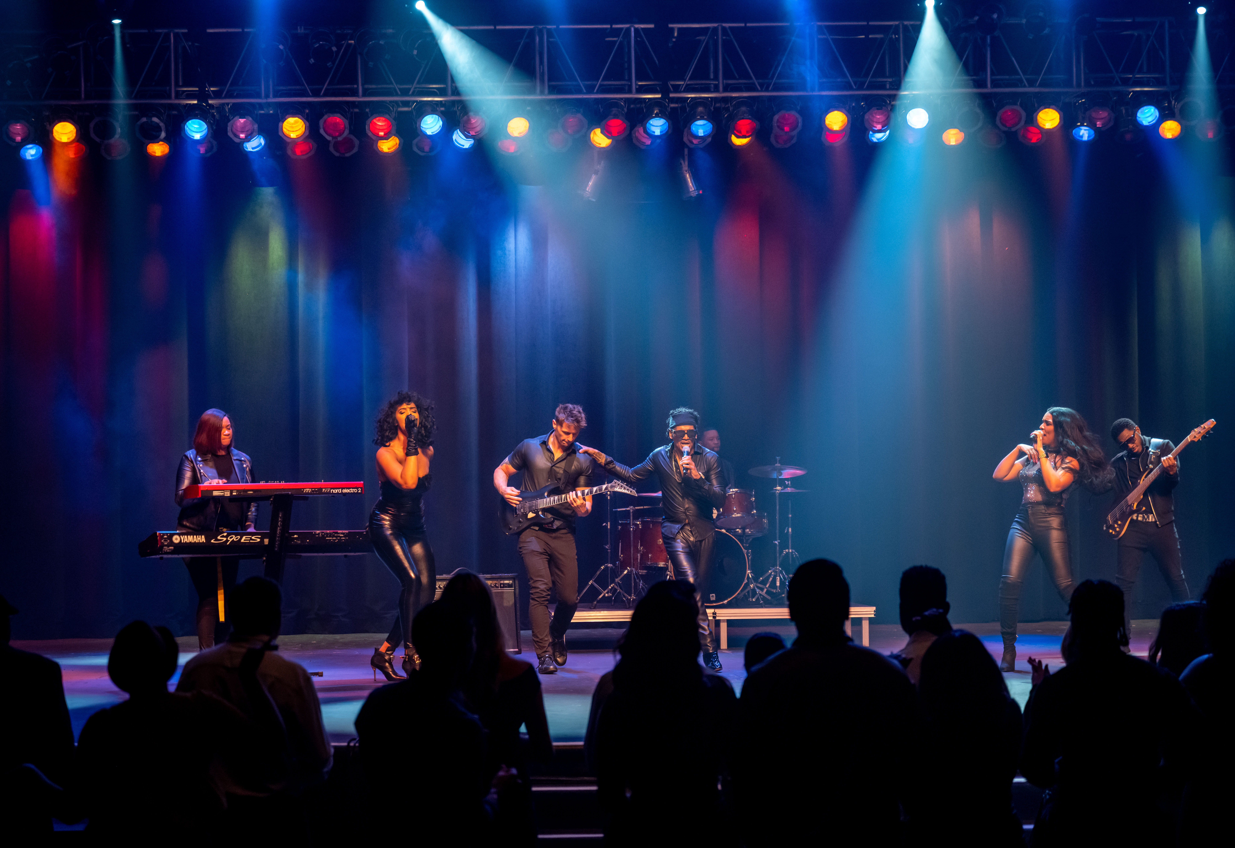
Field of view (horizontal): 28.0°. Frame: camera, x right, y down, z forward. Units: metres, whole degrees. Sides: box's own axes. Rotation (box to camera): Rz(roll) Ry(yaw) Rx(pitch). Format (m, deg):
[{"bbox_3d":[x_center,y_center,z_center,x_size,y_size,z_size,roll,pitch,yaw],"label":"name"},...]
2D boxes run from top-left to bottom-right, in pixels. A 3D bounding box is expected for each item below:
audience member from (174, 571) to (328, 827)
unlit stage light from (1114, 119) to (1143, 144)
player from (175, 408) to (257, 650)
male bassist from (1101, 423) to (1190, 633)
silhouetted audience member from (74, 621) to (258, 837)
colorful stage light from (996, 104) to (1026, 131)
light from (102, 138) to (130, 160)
[{"bbox_3d":[-1.196,1.278,8.165,0.500,1.550,0.350,-1,-3,-2],"label":"audience member"},{"bbox_3d":[4.258,-2.491,20.689,0.240,0.240,0.320,0,36,0],"label":"unlit stage light"},{"bbox_3d":[-2.618,0.753,16.150,0.520,1.700,0.460,0,-2,-20],"label":"player"},{"bbox_3d":[3.837,0.807,18.000,0.660,1.710,0.480,-1,-2,10],"label":"male bassist"},{"bbox_3d":[-1.423,1.441,7.785,0.560,1.640,0.400,0,-1,6],"label":"silhouetted audience member"},{"bbox_3d":[3.214,-2.559,20.293,0.240,0.240,0.320,0,32,0],"label":"colorful stage light"},{"bbox_3d":[-3.815,-2.132,18.846,0.220,0.220,0.250,0,40,0],"label":"light"}]

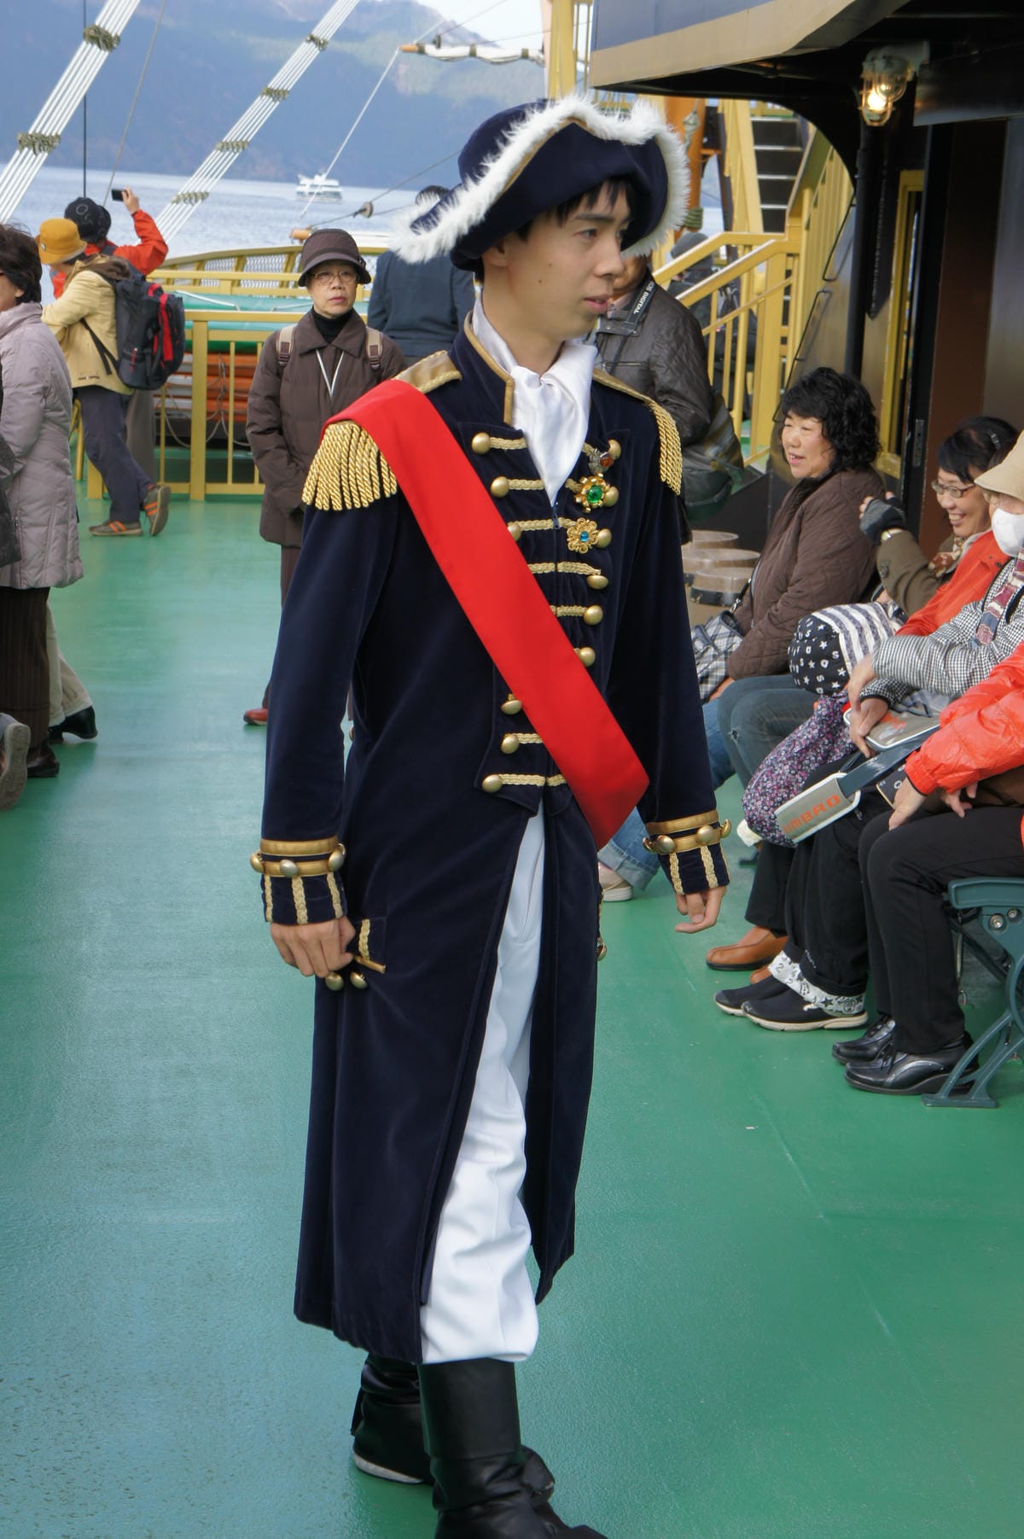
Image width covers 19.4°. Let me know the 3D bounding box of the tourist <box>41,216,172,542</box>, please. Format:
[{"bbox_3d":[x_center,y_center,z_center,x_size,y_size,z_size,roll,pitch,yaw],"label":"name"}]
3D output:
[{"bbox_3d":[-1.913,-1.839,14.059,0.580,1.490,0.450,7,12,21],"label":"tourist"}]

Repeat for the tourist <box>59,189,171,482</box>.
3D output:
[{"bbox_3d":[-2.015,-2.100,15.078,0.560,1.600,0.420,0,11,-12],"label":"tourist"}]

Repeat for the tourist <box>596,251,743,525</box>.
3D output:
[{"bbox_3d":[0.366,-0.777,8.714,0.520,1.650,0.400,11,14,39],"label":"tourist"}]

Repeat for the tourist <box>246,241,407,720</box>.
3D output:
[{"bbox_3d":[-0.585,-0.898,9.353,0.490,1.565,0.340,2,11,0],"label":"tourist"}]

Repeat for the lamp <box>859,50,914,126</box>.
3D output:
[{"bbox_3d":[1.072,-1.948,8.534,0.170,0.230,0.160,1,11,-5],"label":"lamp"}]

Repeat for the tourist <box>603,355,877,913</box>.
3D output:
[{"bbox_3d":[0.525,-0.330,7.406,0.800,1.290,0.500,0,11,-10],"label":"tourist"}]

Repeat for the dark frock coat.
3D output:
[{"bbox_3d":[-0.022,0.086,3.808,0.630,1.300,0.400,-6,14,-35],"label":"dark frock coat"}]

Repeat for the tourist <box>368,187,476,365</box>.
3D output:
[{"bbox_3d":[-0.422,-1.928,14.297,0.530,1.690,0.340,3,11,3],"label":"tourist"}]

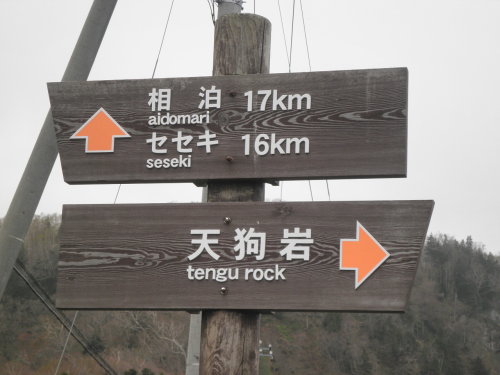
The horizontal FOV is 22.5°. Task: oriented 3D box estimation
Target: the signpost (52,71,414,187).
[{"bbox_3d":[-0.080,-0.157,3.360,1.000,0.287,0.038,-1,-14,14],"label":"signpost"}]

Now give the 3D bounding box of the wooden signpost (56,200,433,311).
[{"bbox_3d":[-0.021,0.181,3.265,0.996,0.282,0.038,-1,-14,14],"label":"wooden signpost"}]

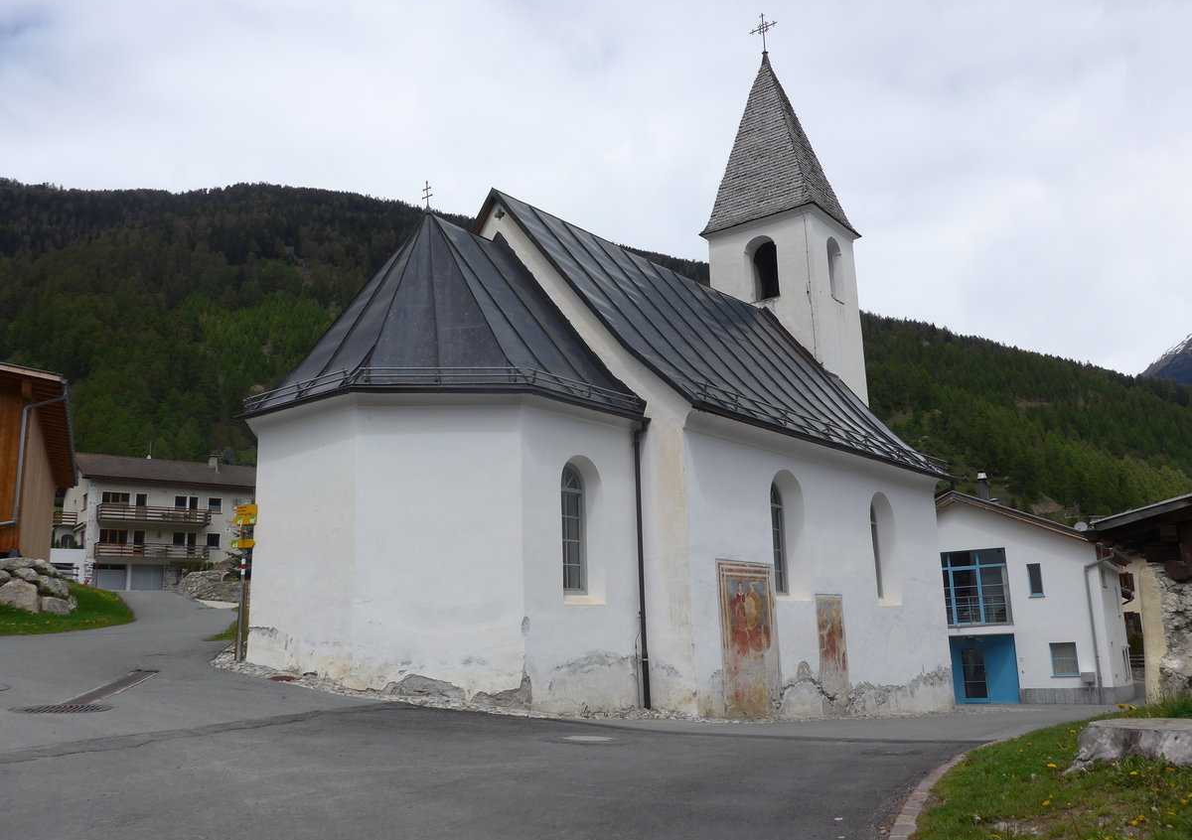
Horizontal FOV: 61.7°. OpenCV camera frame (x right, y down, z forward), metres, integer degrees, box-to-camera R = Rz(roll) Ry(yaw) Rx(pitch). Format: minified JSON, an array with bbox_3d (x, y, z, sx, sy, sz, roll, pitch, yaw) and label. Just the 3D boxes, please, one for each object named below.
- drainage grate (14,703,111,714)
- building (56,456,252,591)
[{"bbox_3d":[-4.339,2.371,8.119,0.820,0.050,0.820,0,-11,0],"label":"drainage grate"},{"bbox_3d":[-35.416,8.604,80.747,13.200,11.044,11.300,8,-16,-35],"label":"building"}]

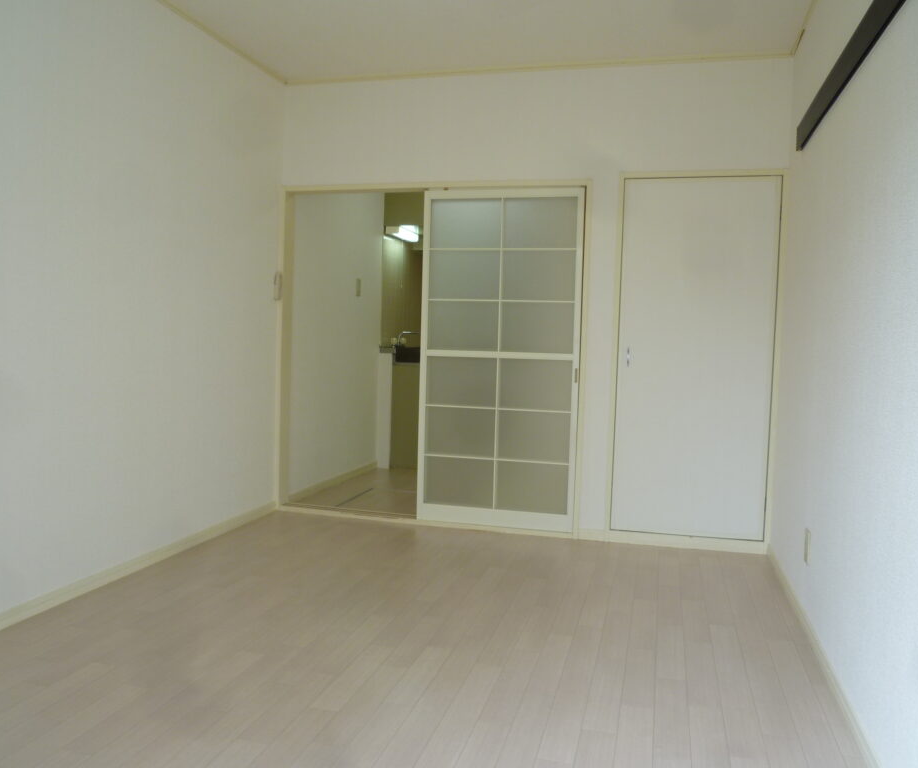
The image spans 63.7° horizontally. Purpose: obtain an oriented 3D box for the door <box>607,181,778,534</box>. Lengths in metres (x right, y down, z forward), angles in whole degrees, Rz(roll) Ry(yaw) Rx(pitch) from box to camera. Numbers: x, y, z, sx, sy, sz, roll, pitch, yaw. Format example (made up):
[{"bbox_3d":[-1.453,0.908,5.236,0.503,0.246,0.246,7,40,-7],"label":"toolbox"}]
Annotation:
[{"bbox_3d":[1.150,-0.108,3.633,0.771,1.835,0.100,2,3,14],"label":"door"}]

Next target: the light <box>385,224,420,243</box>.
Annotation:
[{"bbox_3d":[-0.452,-1.197,5.931,0.117,0.065,0.452,2,3,14],"label":"light"}]

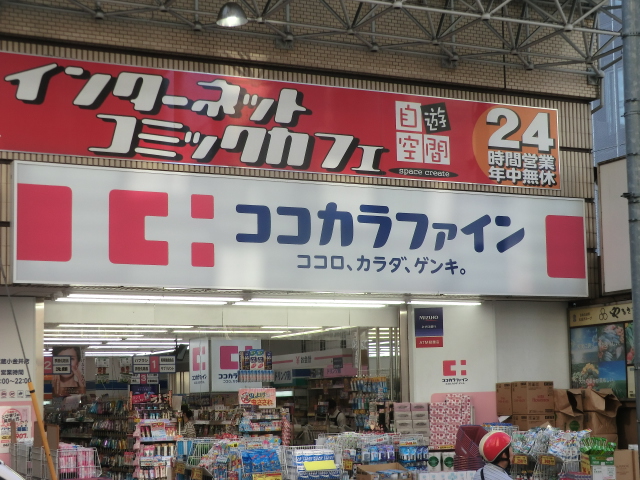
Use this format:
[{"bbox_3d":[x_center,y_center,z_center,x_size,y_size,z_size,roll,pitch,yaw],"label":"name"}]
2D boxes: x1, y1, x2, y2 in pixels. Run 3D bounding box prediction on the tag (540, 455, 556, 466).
[{"bbox_3d":[2.790,2.692,14.674,0.190,0.110,0.010,3,-8,-25],"label":"tag"}]

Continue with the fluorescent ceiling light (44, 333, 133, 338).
[{"bbox_3d":[-4.526,1.838,23.111,2.380,0.080,0.090,3,-8,-25],"label":"fluorescent ceiling light"}]

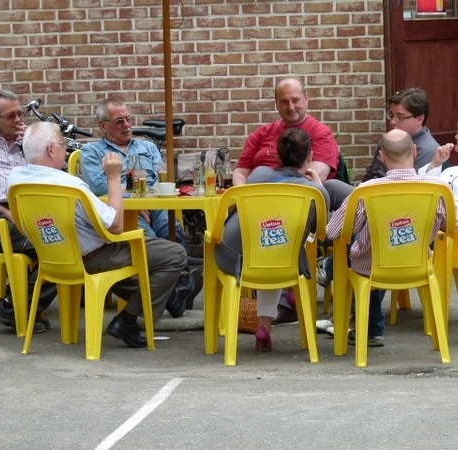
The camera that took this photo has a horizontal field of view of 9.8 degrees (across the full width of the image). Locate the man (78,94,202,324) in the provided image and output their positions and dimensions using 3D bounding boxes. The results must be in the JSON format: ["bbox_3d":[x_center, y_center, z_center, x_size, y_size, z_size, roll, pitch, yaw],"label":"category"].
[{"bbox_3d":[-0.508,-0.100,14.980,0.540,1.205,0.840,-4,6,-25],"label":"man"}]

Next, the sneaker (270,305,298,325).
[{"bbox_3d":[0.282,0.461,13.937,0.280,0.110,0.105,-6,7,-41],"label":"sneaker"}]

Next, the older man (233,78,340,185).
[{"bbox_3d":[0.315,-0.177,15.150,0.620,1.285,0.840,0,6,18],"label":"older man"}]

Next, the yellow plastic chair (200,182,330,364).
[{"bbox_3d":[0.178,0.212,12.592,0.550,0.850,0.570,-2,5,-8],"label":"yellow plastic chair"}]

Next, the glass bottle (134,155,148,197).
[{"bbox_3d":[-0.462,-0.263,13.650,0.060,0.210,0.060,-1,5,0],"label":"glass bottle"}]

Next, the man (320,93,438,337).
[{"bbox_3d":[0.847,-0.129,14.197,0.880,1.210,0.580,-5,7,-38],"label":"man"}]

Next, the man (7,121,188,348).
[{"bbox_3d":[-0.678,0.041,13.650,0.560,1.180,0.840,3,7,43],"label":"man"}]

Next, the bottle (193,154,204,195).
[{"bbox_3d":[-0.157,-0.255,13.531,0.056,0.200,0.056,-1,5,0],"label":"bottle"}]

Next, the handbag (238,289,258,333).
[{"bbox_3d":[0.088,0.439,14.180,0.240,0.250,0.150,-2,5,-2],"label":"handbag"}]

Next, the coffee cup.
[{"bbox_3d":[-0.329,-0.195,14.070,0.096,0.064,0.088,-2,5,-2],"label":"coffee cup"}]

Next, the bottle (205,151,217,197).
[{"bbox_3d":[-0.089,-0.251,13.351,0.057,0.220,0.057,-1,5,0],"label":"bottle"}]

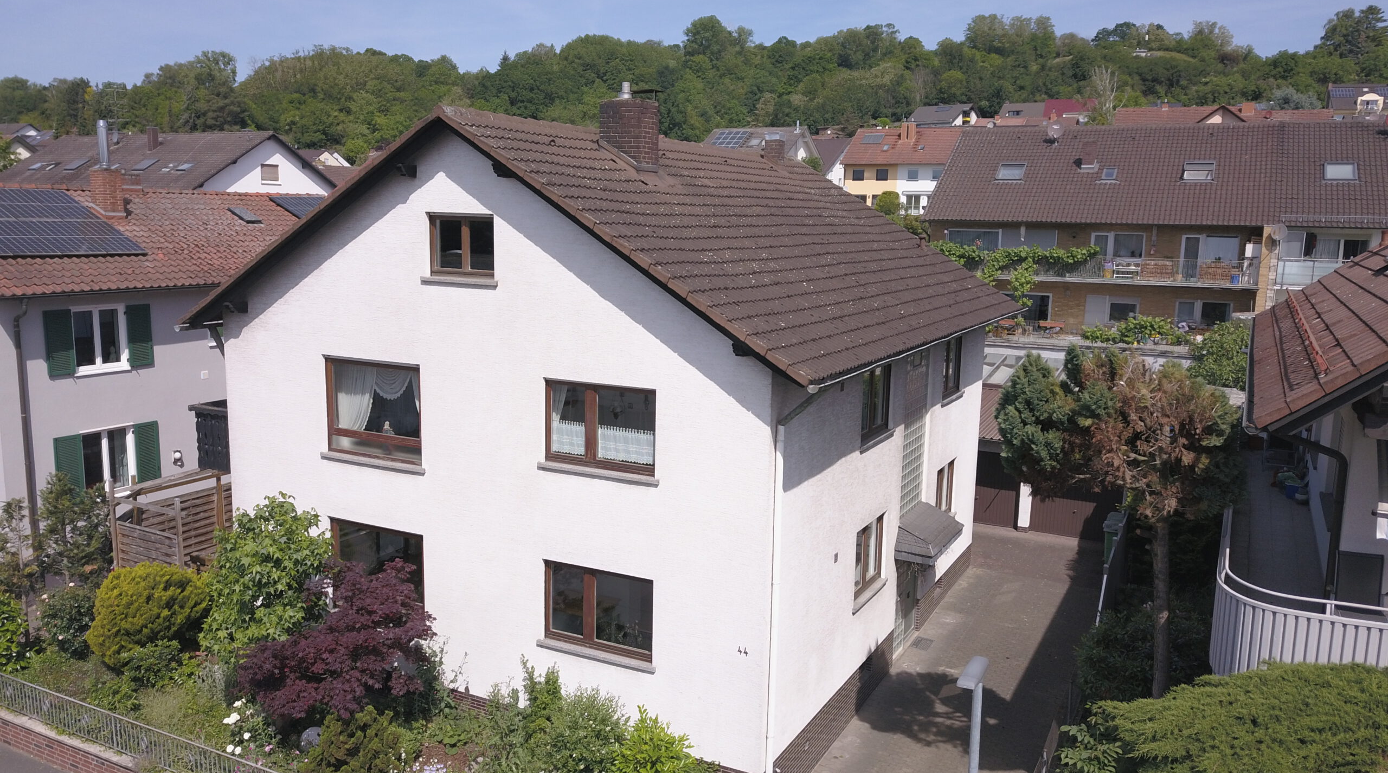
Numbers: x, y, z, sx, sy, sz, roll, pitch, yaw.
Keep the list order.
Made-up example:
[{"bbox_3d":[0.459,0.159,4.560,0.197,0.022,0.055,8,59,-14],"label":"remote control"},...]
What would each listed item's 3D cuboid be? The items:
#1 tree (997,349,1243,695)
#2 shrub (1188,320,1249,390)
[{"bbox_3d":[5.418,2.901,13.744,3.100,7.100,2.900,5,10,27],"label":"tree"},{"bbox_3d":[17.964,-0.979,35.500,2.500,2.600,2.300,6,10,27],"label":"shrub"}]

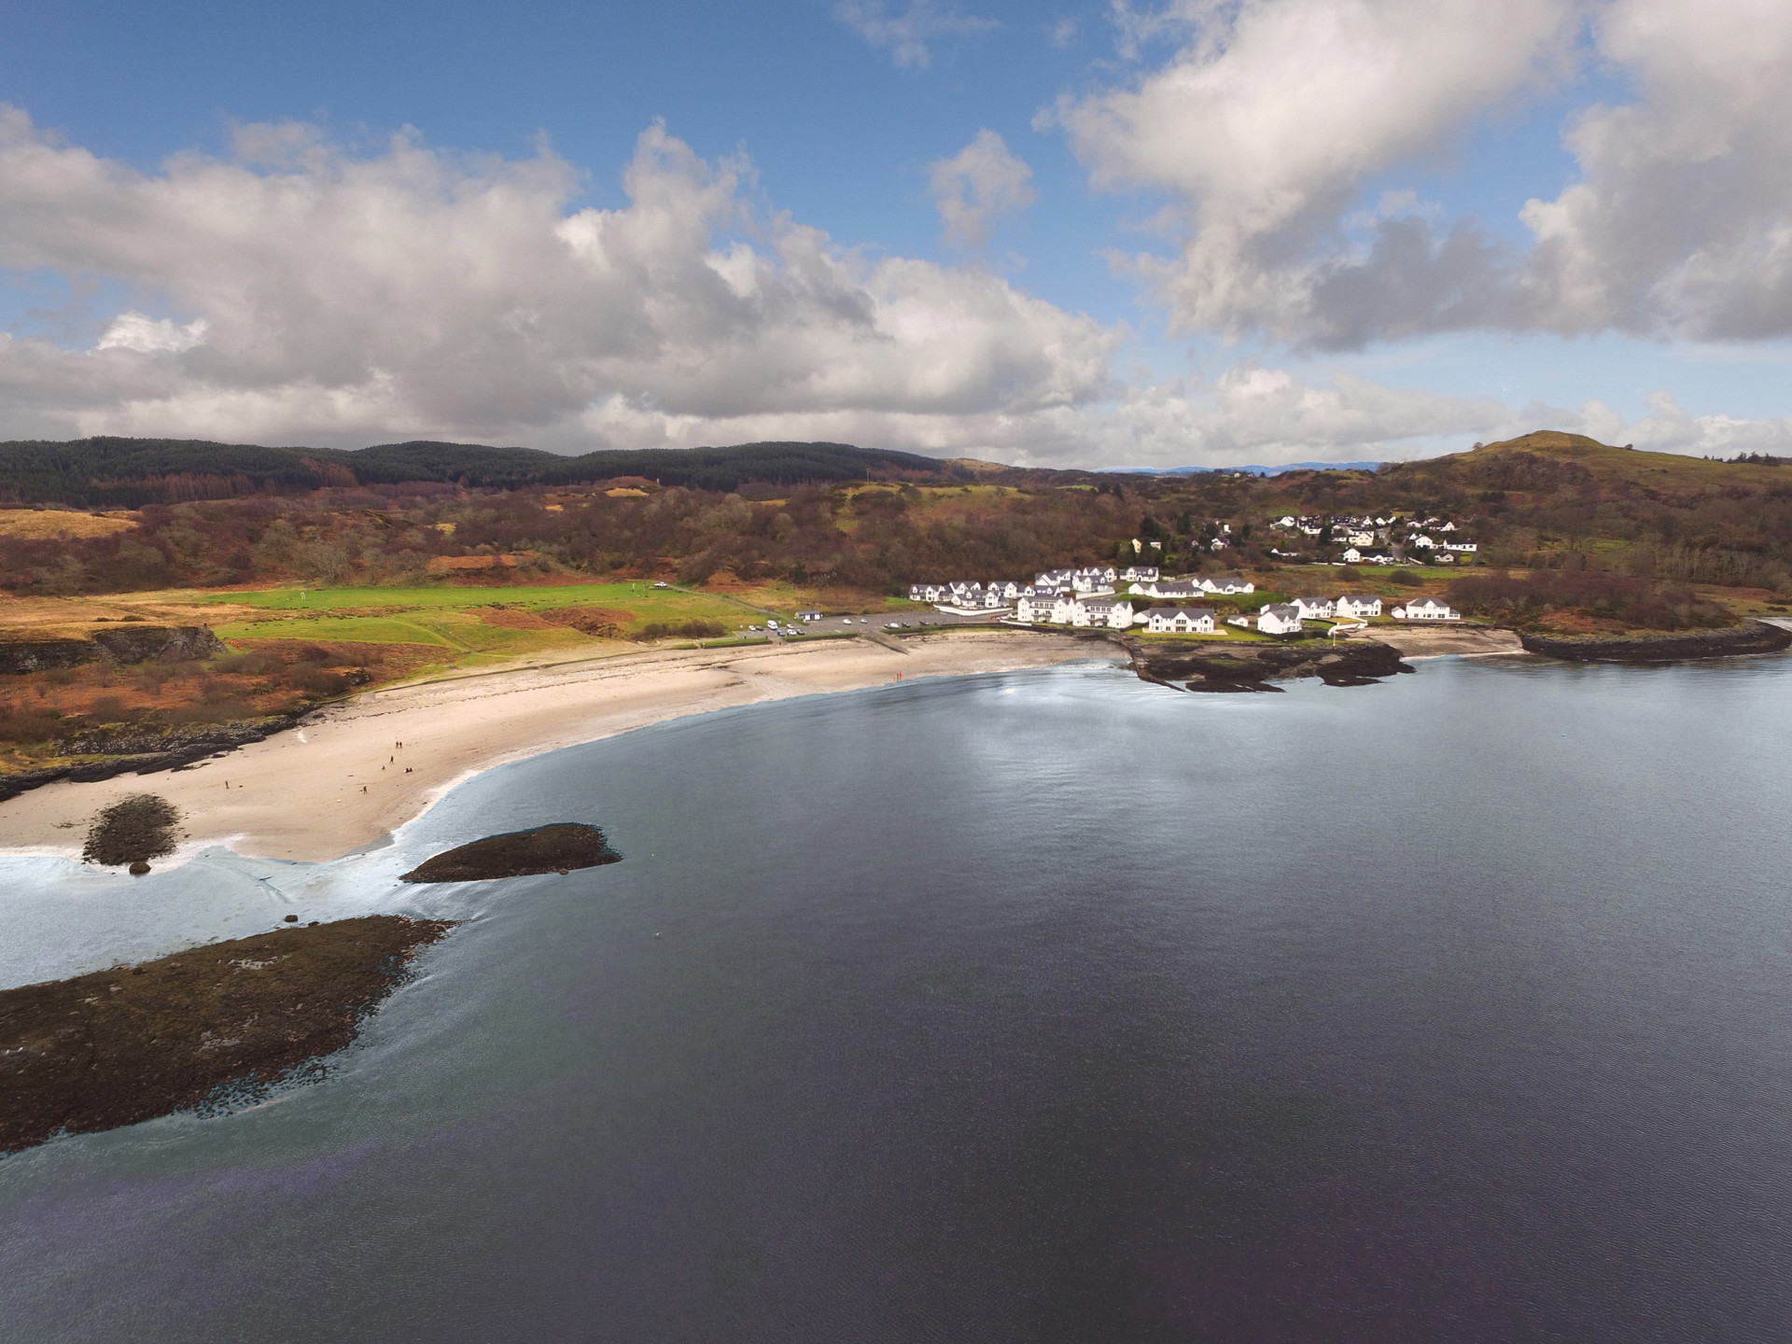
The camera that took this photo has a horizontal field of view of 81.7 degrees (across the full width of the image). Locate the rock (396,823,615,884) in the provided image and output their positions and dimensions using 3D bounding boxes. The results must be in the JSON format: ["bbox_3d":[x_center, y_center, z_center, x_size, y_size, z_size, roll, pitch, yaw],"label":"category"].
[{"bbox_3d":[-62.800,29.300,169.500,32.500,2.400,21.500,-5,12,-28],"label":"rock"}]

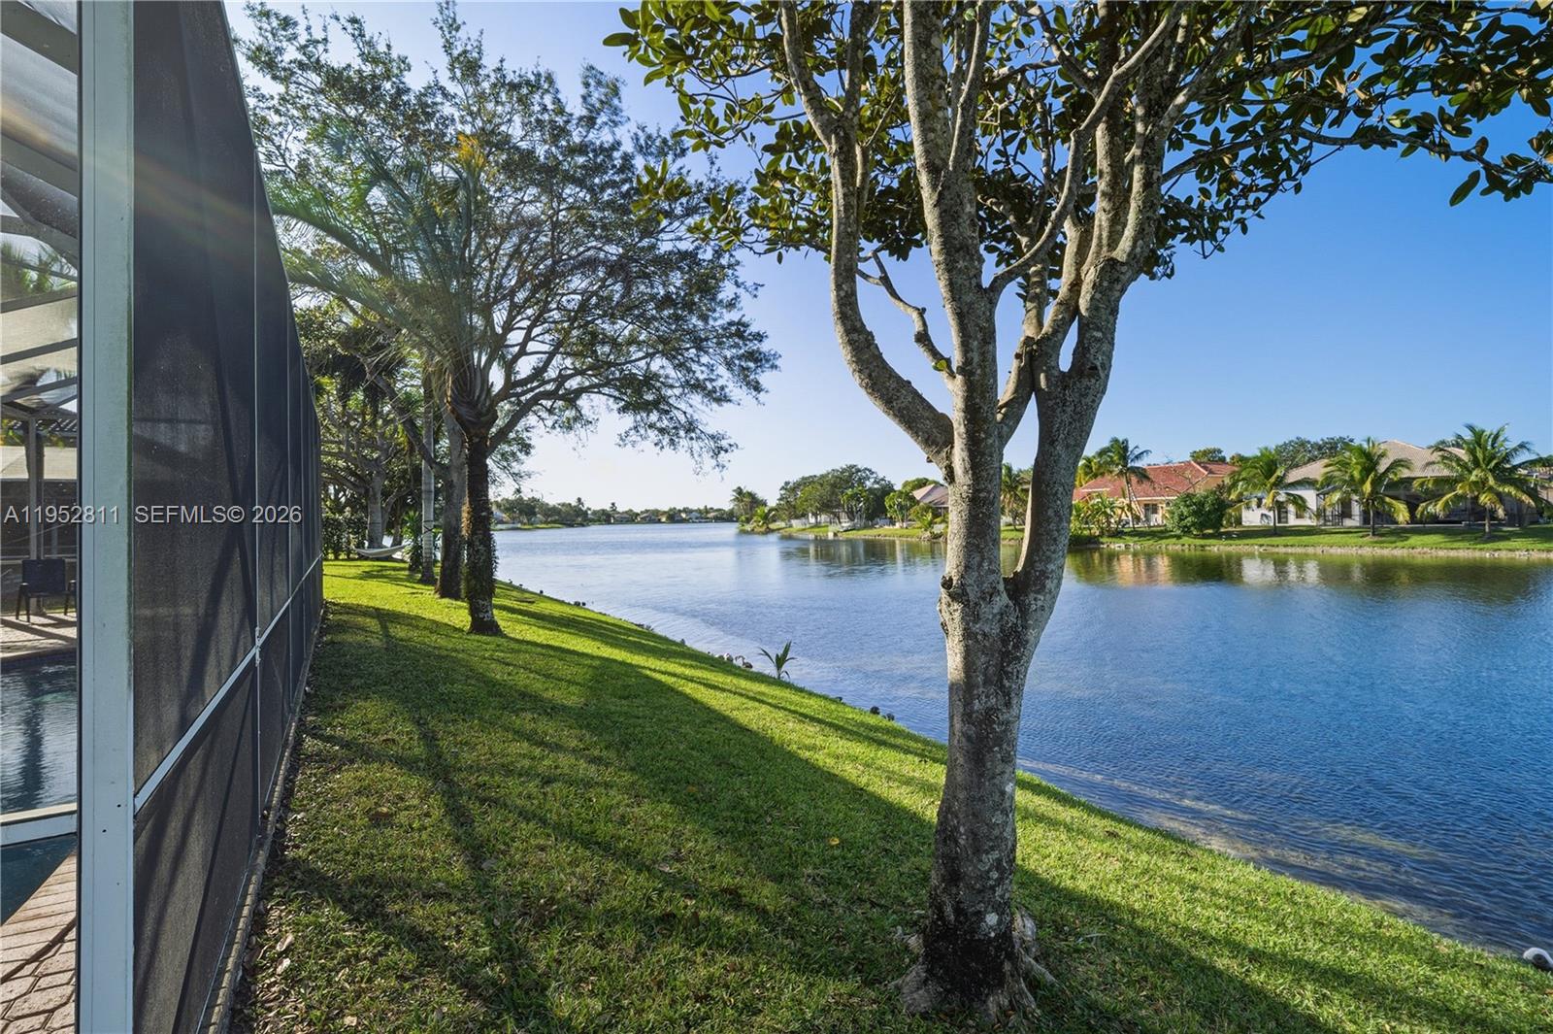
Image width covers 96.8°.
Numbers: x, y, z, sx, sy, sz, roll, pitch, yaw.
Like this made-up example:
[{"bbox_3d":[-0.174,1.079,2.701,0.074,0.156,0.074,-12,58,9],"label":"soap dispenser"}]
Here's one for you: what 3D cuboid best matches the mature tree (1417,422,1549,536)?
[{"bbox_3d":[46.580,-2.340,45.500,6.050,7.560,6.050,0,0,-44],"label":"mature tree"}]

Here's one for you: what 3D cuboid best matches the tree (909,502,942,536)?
[{"bbox_3d":[15.620,0.190,72.500,3.470,3.570,3.470,0,0,12],"label":"tree"}]

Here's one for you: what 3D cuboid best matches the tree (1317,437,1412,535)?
[{"bbox_3d":[41.380,-2.110,48.500,5.280,6.950,5.280,0,0,40],"label":"tree"}]

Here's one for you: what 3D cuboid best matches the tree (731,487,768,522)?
[{"bbox_3d":[-4.550,-1.820,115.000,6.240,6.670,6.240,0,0,-2],"label":"tree"}]

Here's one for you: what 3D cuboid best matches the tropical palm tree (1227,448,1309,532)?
[{"bbox_3d":[37.300,-2.020,52.300,5.250,6.530,5.250,0,0,36],"label":"tropical palm tree"}]

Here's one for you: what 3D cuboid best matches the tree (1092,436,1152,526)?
[{"bbox_3d":[32.890,-3.220,65.500,5.200,8.640,5.200,0,0,27],"label":"tree"}]

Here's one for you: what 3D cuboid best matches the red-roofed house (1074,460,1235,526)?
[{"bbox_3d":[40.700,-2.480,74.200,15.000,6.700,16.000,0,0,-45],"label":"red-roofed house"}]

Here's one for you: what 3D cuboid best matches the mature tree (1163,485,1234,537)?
[{"bbox_3d":[34.440,-0.470,56.500,5.070,3.920,5.070,0,0,31],"label":"mature tree"}]

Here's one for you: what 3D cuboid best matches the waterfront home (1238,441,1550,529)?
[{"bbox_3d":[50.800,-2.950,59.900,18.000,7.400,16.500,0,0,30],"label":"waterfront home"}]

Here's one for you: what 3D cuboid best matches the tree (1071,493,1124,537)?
[{"bbox_3d":[28.610,-0.220,61.500,4.440,3.780,4.440,0,0,25],"label":"tree"}]

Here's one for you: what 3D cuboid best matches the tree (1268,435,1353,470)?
[{"bbox_3d":[62.190,-4.230,80.000,9.500,10.260,9.500,0,0,38],"label":"tree"}]

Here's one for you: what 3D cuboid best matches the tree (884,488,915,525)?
[{"bbox_3d":[15.530,-1.190,87.000,4.030,4.820,4.030,0,0,10],"label":"tree"}]

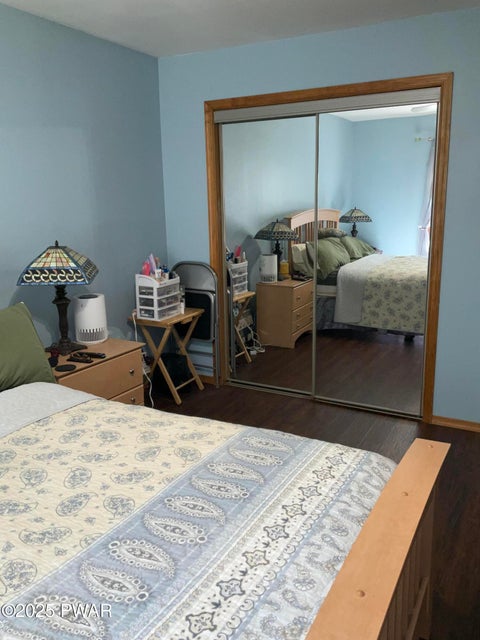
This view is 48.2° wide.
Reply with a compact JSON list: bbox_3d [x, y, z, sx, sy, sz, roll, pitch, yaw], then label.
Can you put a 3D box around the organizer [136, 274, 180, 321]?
[{"bbox_3d":[-0.572,-0.175,3.786,0.183,0.312,0.256,6,15,28],"label":"organizer"}]

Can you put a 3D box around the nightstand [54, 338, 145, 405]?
[{"bbox_3d":[-0.885,0.490,3.019,0.400,0.616,0.680,6,15,28],"label":"nightstand"}]

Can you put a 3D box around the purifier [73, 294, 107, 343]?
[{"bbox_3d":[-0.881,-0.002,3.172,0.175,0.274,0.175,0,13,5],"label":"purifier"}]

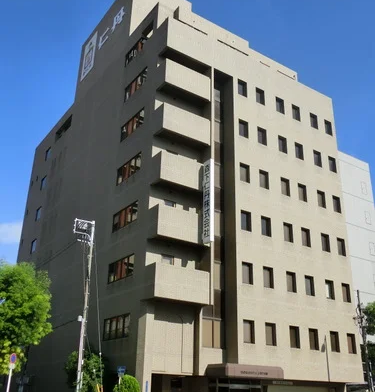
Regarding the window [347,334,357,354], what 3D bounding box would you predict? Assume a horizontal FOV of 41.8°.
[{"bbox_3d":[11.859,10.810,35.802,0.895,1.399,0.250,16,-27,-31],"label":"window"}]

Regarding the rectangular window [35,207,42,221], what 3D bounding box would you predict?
[{"bbox_3d":[-14.958,1.819,49.629,0.200,1.210,1.365,16,-27,-31],"label":"rectangular window"}]

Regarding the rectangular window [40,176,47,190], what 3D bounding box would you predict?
[{"bbox_3d":[-17.040,-1.510,58.400,0.200,1.173,1.738,16,-27,-30],"label":"rectangular window"}]

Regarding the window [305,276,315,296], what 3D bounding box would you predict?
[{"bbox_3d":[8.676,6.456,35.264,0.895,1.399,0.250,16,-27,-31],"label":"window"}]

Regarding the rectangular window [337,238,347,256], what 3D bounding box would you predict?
[{"bbox_3d":[12.011,4.040,38.621,0.875,1.358,0.214,16,-27,-31],"label":"rectangular window"}]

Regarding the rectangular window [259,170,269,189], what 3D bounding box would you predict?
[{"bbox_3d":[5.522,-1.174,35.901,0.875,1.358,0.214,16,-27,-31],"label":"rectangular window"}]

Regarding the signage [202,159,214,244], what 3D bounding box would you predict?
[{"bbox_3d":[1.395,0.332,31.760,0.292,5.658,0.730,16,-27,-31],"label":"signage"}]

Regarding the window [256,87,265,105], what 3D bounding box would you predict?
[{"bbox_3d":[5.411,-7.450,36.936,0.828,1.295,0.200,16,-27,-31],"label":"window"}]

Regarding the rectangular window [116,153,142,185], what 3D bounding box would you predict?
[{"bbox_3d":[-4.199,-1.907,35.435,0.150,1.282,3.607,16,-27,-31],"label":"rectangular window"}]

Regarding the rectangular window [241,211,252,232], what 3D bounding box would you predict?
[{"bbox_3d":[4.037,1.750,34.183,0.891,1.382,0.150,16,-27,-31],"label":"rectangular window"}]

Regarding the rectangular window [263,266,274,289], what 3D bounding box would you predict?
[{"bbox_3d":[5.377,5.499,33.096,0.875,1.358,0.214,16,-27,-31],"label":"rectangular window"}]

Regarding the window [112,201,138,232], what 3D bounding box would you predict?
[{"bbox_3d":[-4.577,1.590,36.570,0.200,1.433,3.841,16,-27,-30],"label":"window"}]

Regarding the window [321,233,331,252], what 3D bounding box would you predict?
[{"bbox_3d":[10.738,3.670,38.365,0.891,1.382,0.150,16,-27,-31],"label":"window"}]

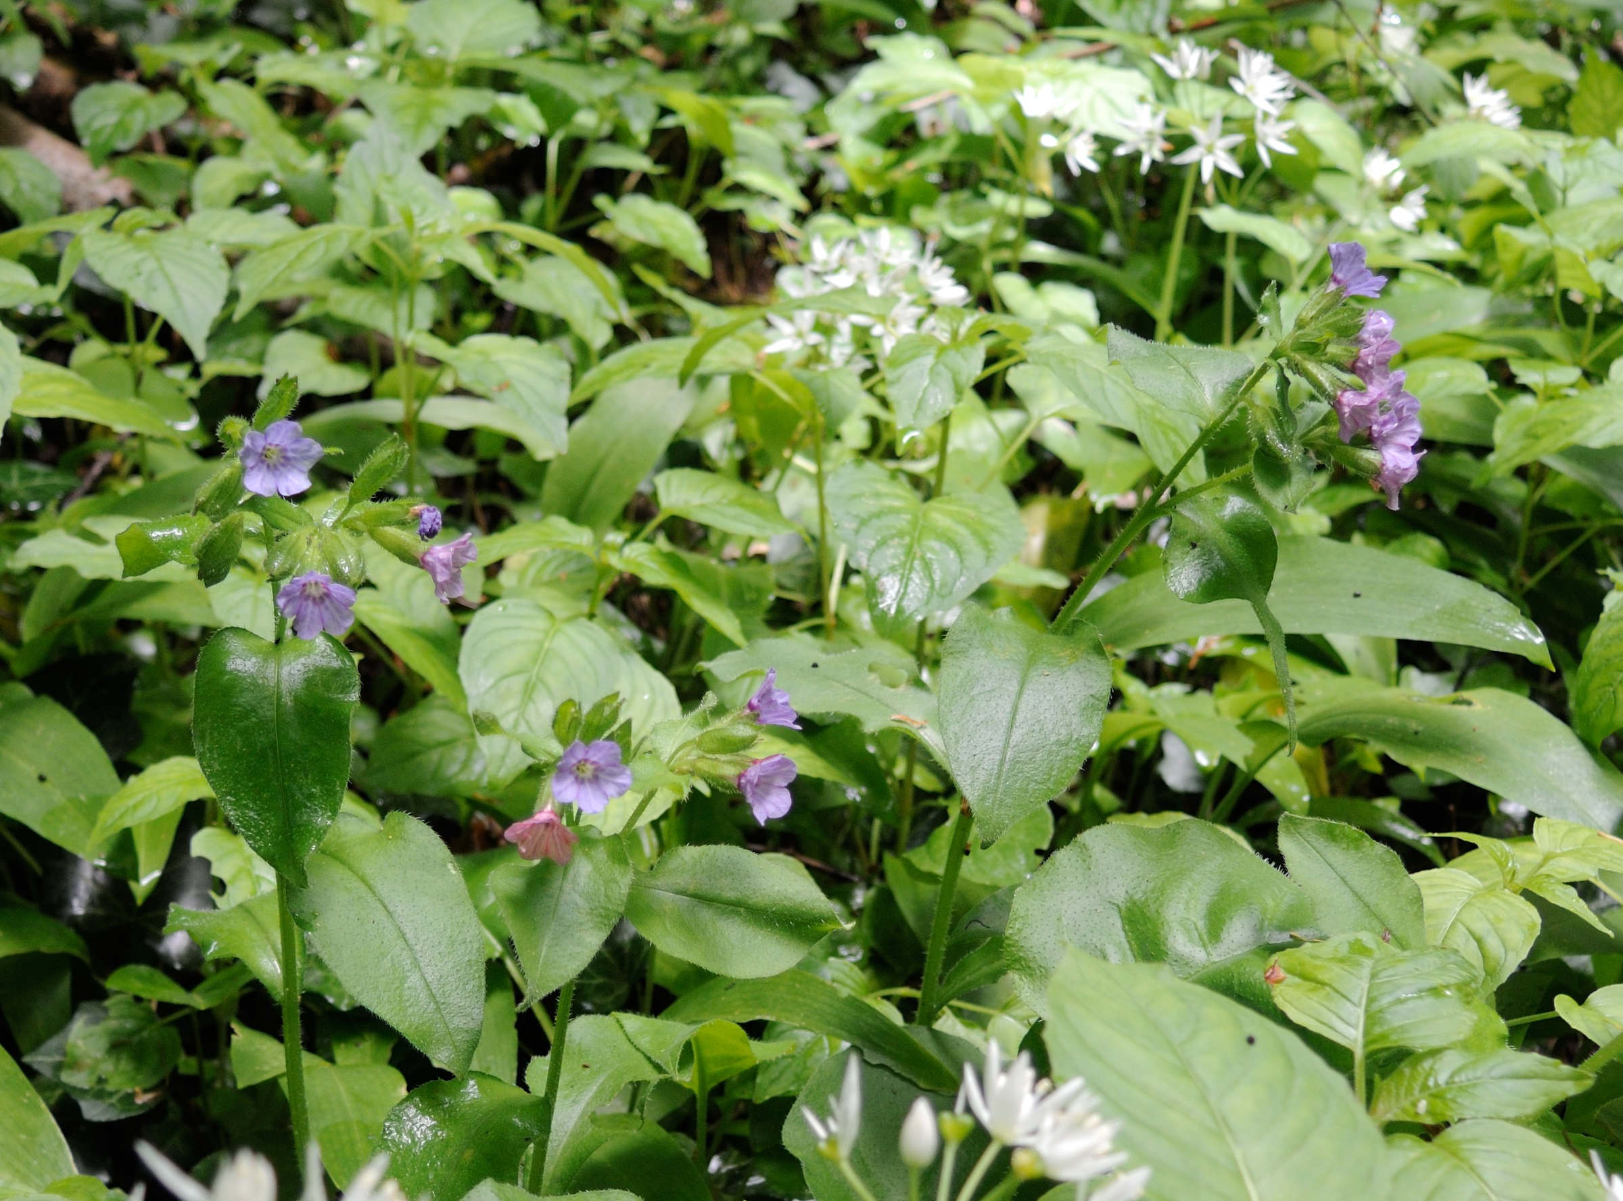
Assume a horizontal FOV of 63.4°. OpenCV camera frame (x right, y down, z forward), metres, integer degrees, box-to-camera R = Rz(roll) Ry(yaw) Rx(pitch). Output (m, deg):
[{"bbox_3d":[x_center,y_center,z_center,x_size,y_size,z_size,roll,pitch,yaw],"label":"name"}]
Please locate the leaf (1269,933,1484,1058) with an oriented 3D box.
[{"bbox_3d":[0.134,0.093,0.310,0.049,0.015,0.034,2,37,2],"label":"leaf"}]

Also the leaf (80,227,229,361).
[{"bbox_3d":[-0.217,-0.102,0.435,0.040,0.012,0.048,-27,56,-24],"label":"leaf"}]

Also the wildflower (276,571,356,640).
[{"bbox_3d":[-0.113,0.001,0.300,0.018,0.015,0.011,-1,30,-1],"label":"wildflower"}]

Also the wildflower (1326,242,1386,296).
[{"bbox_3d":[0.133,-0.081,0.320,0.010,0.016,0.016,-38,39,-6],"label":"wildflower"}]

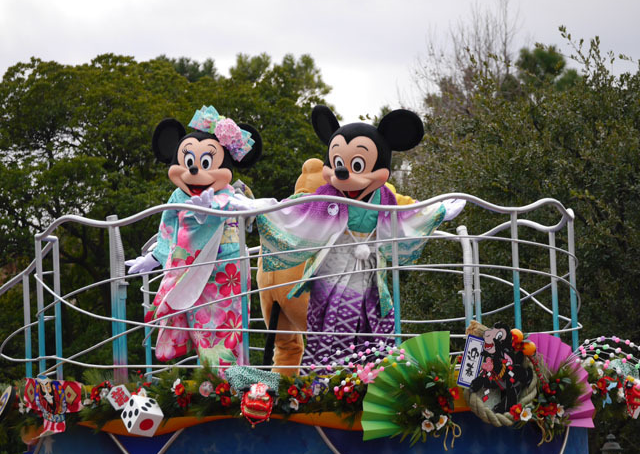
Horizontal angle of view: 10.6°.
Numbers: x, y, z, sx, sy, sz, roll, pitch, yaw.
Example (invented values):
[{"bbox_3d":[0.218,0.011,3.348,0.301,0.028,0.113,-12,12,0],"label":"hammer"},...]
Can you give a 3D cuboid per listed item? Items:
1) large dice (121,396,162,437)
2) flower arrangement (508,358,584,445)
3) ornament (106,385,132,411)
[{"bbox_3d":[-1.051,1.122,20.400,0.160,0.160,0.160,12,34,-29],"label":"large dice"},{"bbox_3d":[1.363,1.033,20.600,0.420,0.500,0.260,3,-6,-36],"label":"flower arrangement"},{"bbox_3d":[-1.192,1.019,20.500,0.125,0.148,0.050,-35,-2,5],"label":"ornament"}]

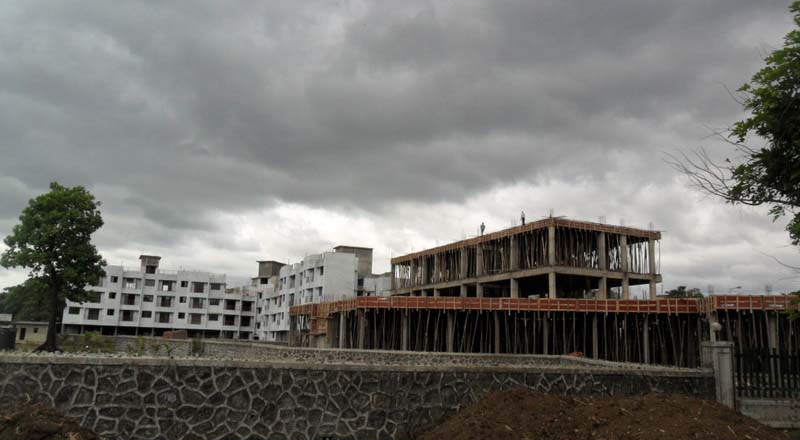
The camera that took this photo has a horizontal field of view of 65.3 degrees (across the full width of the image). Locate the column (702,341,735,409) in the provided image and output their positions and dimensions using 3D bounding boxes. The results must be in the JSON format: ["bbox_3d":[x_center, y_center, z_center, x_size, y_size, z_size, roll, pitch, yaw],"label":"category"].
[{"bbox_3d":[5.872,2.943,11.445,0.400,1.400,0.400,3,-11,-5],"label":"column"}]

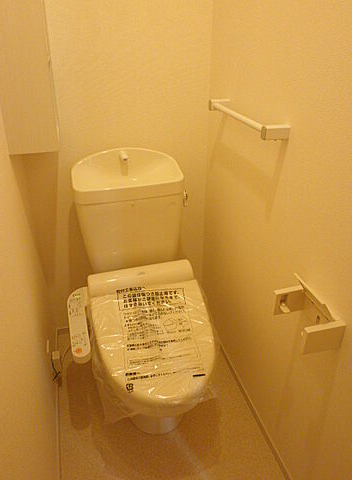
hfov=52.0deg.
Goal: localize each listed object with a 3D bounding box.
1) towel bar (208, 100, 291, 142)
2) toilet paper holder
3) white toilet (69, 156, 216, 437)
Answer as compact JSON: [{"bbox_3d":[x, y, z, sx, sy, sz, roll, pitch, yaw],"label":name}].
[{"bbox_3d":[0.208,-0.373,1.097,0.078,0.035,0.416,-8,31,-14],"label":"towel bar"},{"bbox_3d":[0.322,0.178,0.889,0.102,0.116,0.156,-8,31,-14],"label":"toilet paper holder"},{"bbox_3d":[-0.141,0.239,1.300,0.483,0.930,0.815,-8,31,-14],"label":"white toilet"}]

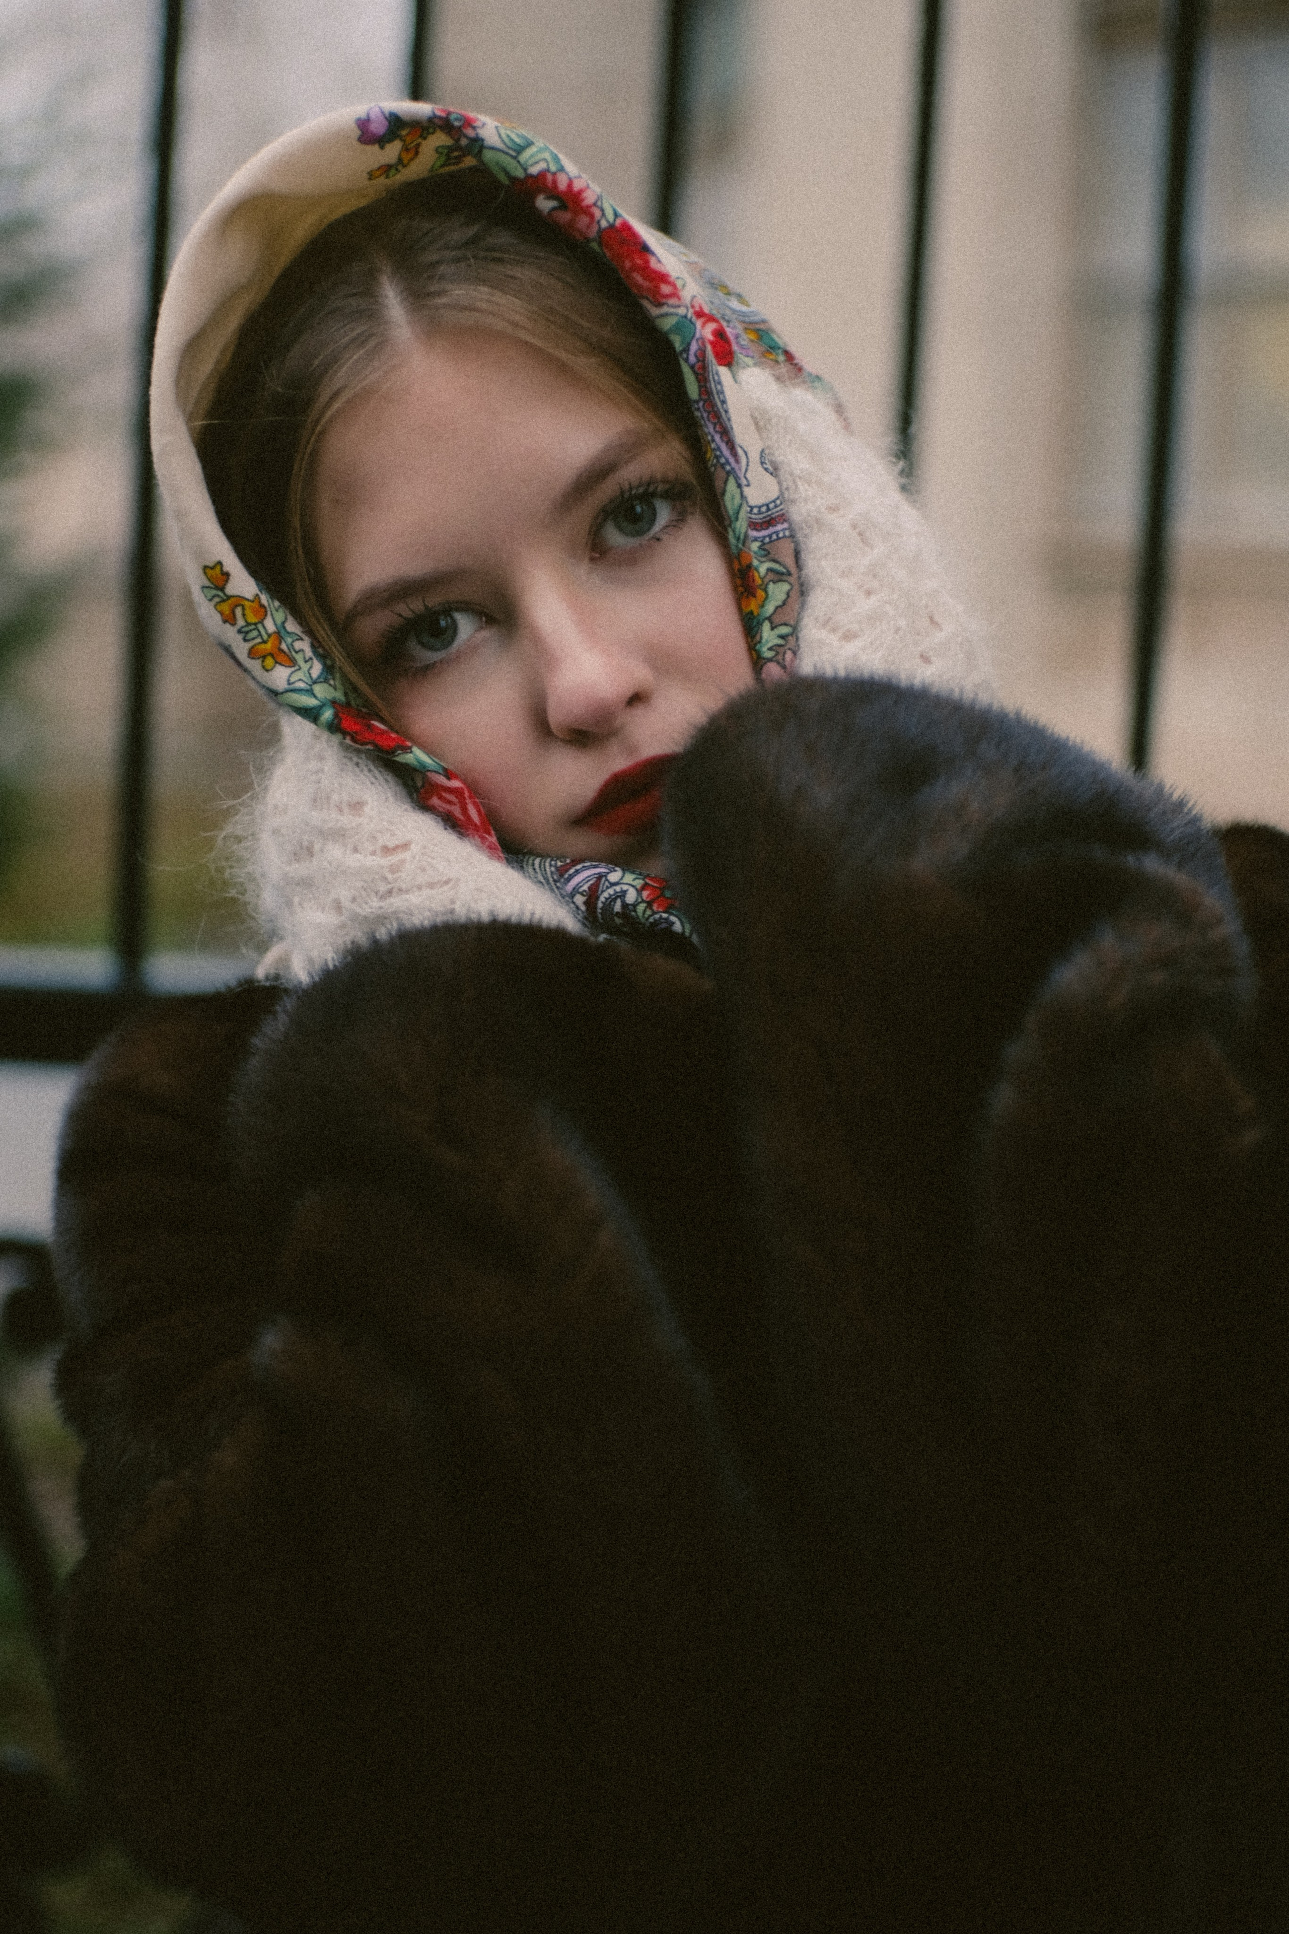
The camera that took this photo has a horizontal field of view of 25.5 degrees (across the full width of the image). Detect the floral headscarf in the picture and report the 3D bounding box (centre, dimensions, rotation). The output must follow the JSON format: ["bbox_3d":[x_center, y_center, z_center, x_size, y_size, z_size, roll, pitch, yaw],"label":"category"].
[{"bbox_3d":[-0.018,-0.126,0.862,0.200,0.260,0.210,-28,7,11],"label":"floral headscarf"}]

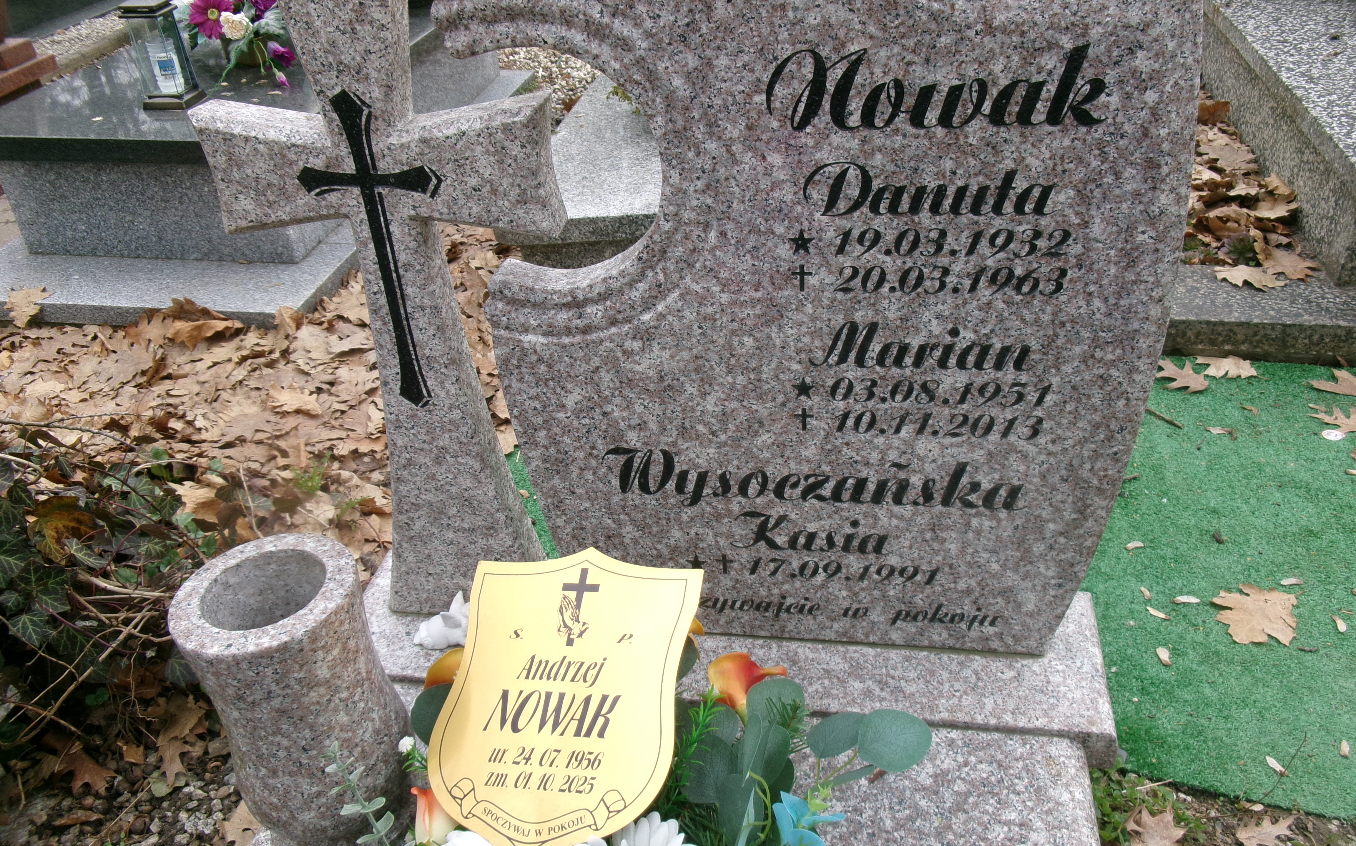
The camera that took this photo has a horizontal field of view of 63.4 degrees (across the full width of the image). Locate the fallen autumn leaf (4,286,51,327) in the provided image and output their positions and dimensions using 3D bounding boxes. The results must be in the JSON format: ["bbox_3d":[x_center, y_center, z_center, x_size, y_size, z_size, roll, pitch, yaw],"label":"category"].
[{"bbox_3d":[-1.641,-0.290,2.768,0.114,0.030,0.106,3,77,11],"label":"fallen autumn leaf"}]

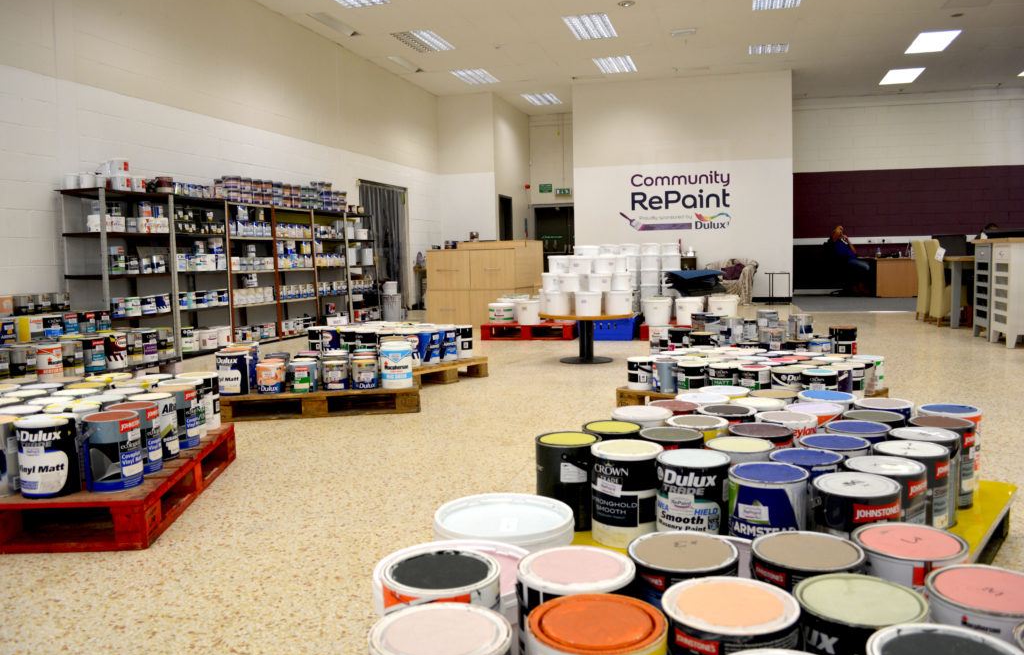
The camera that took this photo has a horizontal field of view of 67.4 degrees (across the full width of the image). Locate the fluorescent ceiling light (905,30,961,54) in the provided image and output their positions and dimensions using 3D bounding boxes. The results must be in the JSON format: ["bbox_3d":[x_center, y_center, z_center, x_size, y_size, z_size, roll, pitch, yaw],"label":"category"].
[{"bbox_3d":[6.547,-4.465,11.968,0.600,0.070,1.200,1,6,16],"label":"fluorescent ceiling light"}]

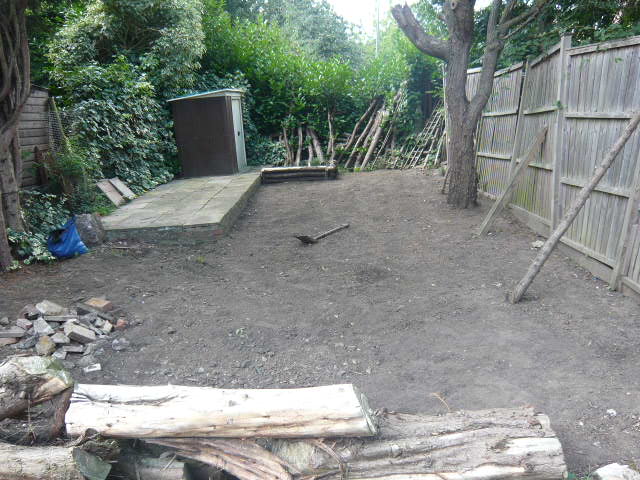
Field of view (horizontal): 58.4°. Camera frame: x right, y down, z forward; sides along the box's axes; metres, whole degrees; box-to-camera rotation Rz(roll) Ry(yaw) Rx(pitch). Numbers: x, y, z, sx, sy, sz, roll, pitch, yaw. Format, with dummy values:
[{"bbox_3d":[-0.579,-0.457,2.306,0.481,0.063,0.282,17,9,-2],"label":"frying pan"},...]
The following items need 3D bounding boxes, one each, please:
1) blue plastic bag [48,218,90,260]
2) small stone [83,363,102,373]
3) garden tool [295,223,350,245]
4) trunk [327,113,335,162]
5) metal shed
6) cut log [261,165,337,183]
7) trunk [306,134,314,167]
[{"bbox_3d":[-2.922,0.008,6.621,0.420,0.390,0.340,-6,13,-18],"label":"blue plastic bag"},{"bbox_3d":[-1.396,0.787,3.542,0.100,0.035,0.060,-5,13,-14],"label":"small stone"},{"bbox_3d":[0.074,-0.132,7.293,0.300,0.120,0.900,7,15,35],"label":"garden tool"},{"bbox_3d":[0.269,-2.625,14.656,0.110,1.253,0.100,-4,6,0],"label":"trunk"},{"bbox_3d":[-2.635,-2.576,13.946,1.380,1.840,1.750,-2,12,-2],"label":"metal shed"},{"bbox_3d":[-0.484,-1.517,13.148,1.663,0.330,0.280,-2,12,0],"label":"cut log"},{"bbox_3d":[-0.263,-2.294,14.699,0.120,0.813,0.100,-3,5,0],"label":"trunk"}]

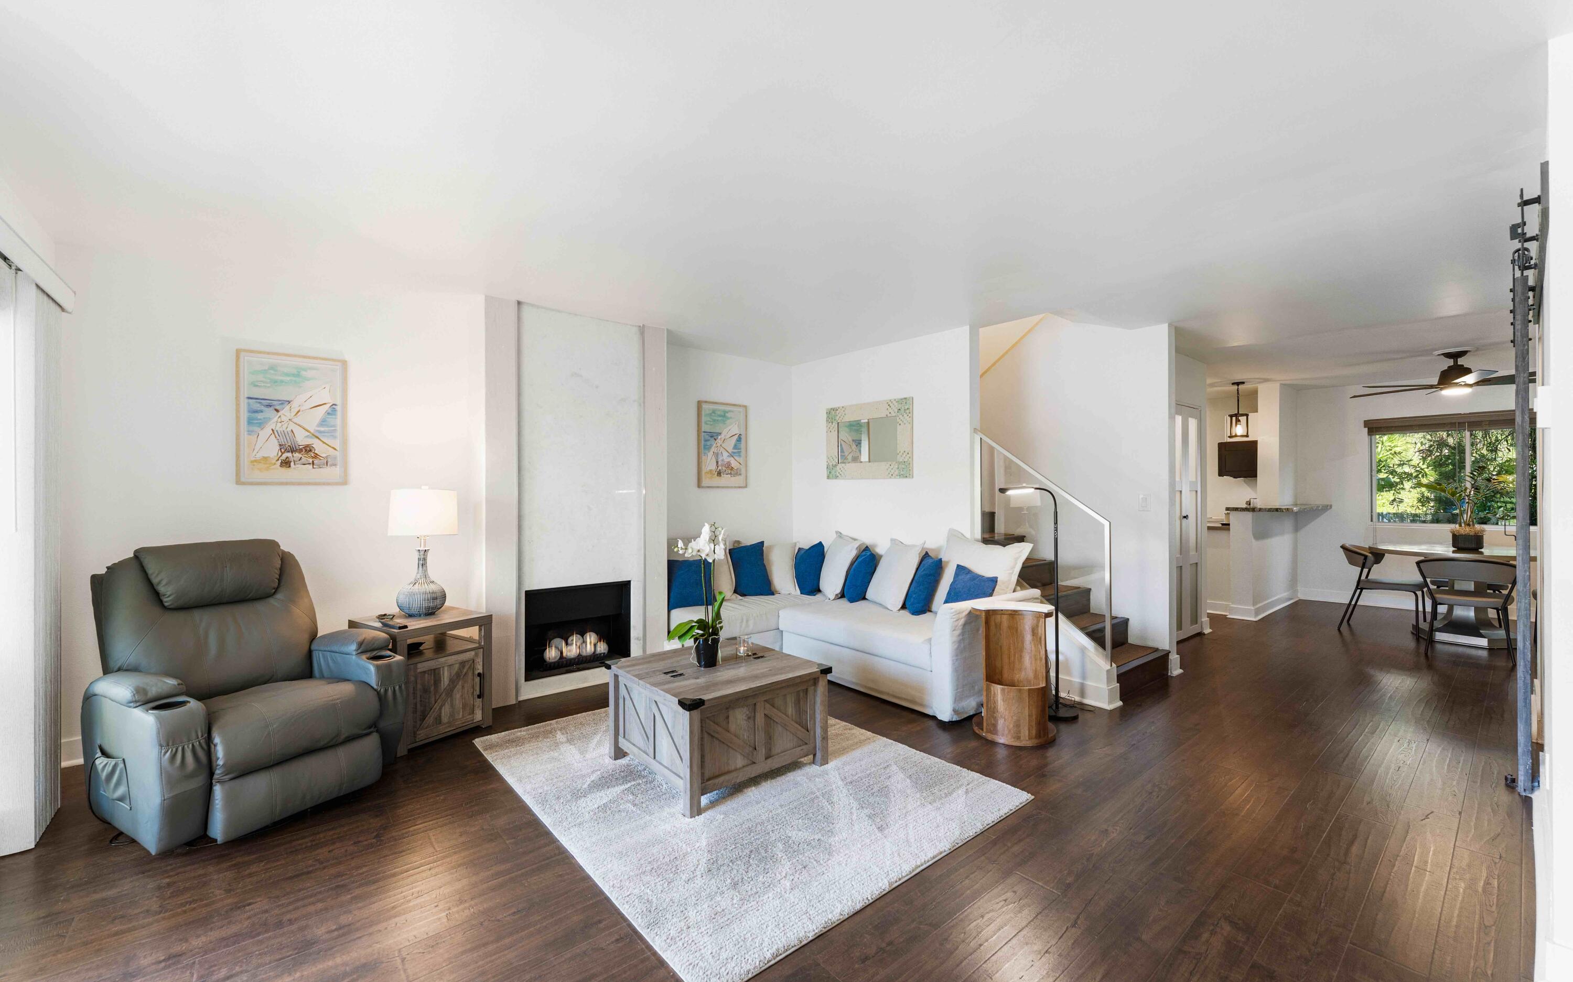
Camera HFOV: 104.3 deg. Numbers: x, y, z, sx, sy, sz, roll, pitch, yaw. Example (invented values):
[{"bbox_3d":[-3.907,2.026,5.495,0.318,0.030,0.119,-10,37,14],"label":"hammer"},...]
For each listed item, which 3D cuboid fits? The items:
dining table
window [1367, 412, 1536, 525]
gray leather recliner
[{"bbox_3d":[5.881,0.901,5.308,1.220,0.760,1.220,0,0,-40],"label":"dining table"},{"bbox_3d":[6.870,-0.213,6.185,0.100,1.140,1.450,0,0,-40],"label":"window"},{"bbox_3d":[-2.345,0.769,2.668,1.000,1.040,0.860,0,0,29],"label":"gray leather recliner"}]

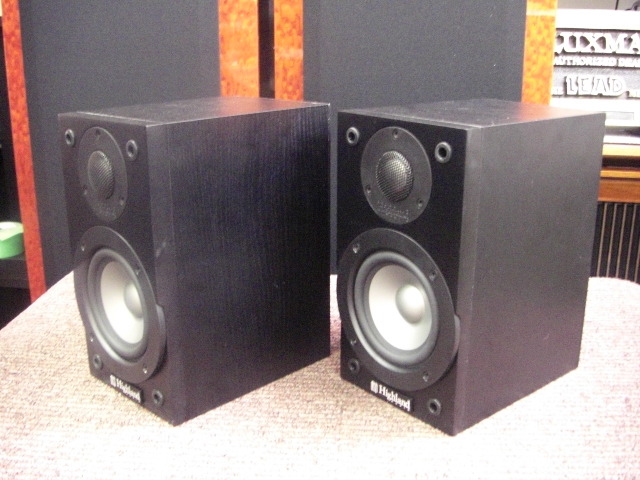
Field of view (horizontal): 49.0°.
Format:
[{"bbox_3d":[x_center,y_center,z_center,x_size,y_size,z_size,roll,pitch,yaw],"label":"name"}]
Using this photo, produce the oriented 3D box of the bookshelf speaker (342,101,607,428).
[{"bbox_3d":[0.134,0.008,0.638,0.189,0.247,0.138,-14,21,-38],"label":"bookshelf speaker"}]

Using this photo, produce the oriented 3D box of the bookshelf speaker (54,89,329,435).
[{"bbox_3d":[-0.105,0.004,0.649,0.138,0.247,0.189,15,23,42],"label":"bookshelf speaker"}]

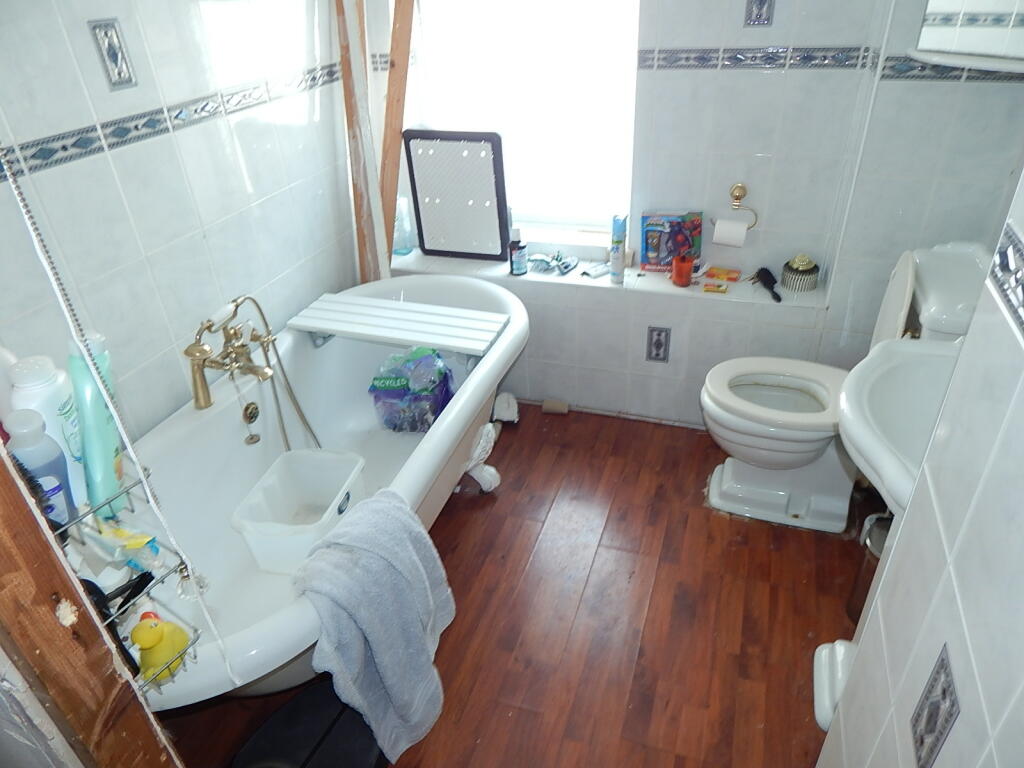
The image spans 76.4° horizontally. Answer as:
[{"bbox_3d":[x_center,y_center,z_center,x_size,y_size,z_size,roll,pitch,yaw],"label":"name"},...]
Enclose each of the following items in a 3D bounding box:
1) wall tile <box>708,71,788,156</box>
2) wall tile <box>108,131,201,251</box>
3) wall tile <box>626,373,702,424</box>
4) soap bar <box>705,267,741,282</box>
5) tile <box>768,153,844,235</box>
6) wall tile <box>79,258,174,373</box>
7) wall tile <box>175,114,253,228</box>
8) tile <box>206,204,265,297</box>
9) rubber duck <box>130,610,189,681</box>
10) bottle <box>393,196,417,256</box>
[{"bbox_3d":[0.753,-0.866,2.084,0.200,0.250,0.010,9,35,17],"label":"wall tile"},{"bbox_3d":[-0.875,-0.471,1.605,0.010,0.250,0.200,8,34,16],"label":"wall tile"},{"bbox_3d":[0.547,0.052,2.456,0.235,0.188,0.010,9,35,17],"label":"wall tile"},{"bbox_3d":[0.746,-0.387,2.301,0.108,0.020,0.060,9,35,17],"label":"soap bar"},{"bbox_3d":[0.967,-0.637,2.191,0.200,0.253,0.010,9,35,18],"label":"tile"},{"bbox_3d":[-0.947,-0.168,1.622,0.010,0.250,0.200,9,35,17],"label":"wall tile"},{"bbox_3d":[-0.839,-0.596,1.826,0.010,0.253,0.200,9,35,18],"label":"wall tile"},{"bbox_3d":[-0.825,-0.380,1.965,0.010,0.253,0.200,9,35,18],"label":"tile"},{"bbox_3d":[-0.501,0.376,0.928,0.068,0.078,0.082,-11,33,-13],"label":"rubber duck"},{"bbox_3d":[-0.440,-0.627,2.586,0.072,0.222,0.066,9,35,17],"label":"bottle"}]

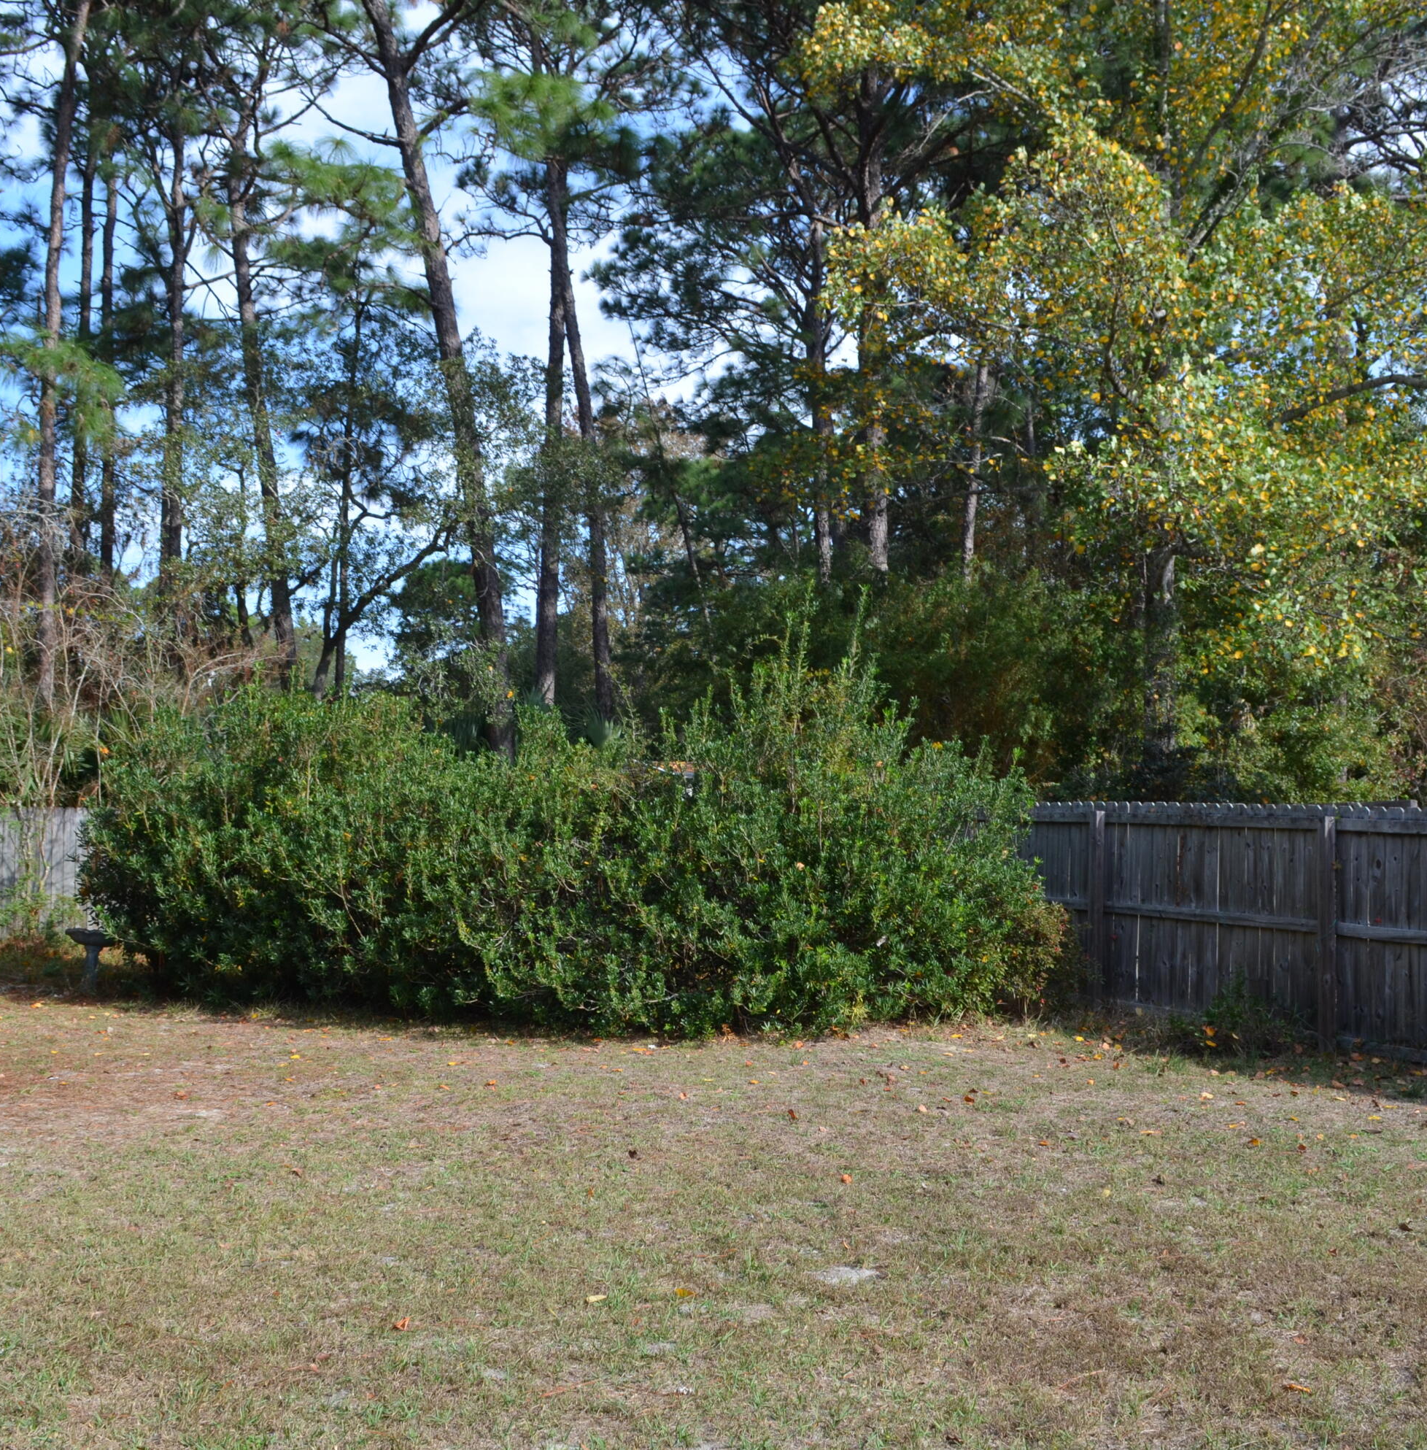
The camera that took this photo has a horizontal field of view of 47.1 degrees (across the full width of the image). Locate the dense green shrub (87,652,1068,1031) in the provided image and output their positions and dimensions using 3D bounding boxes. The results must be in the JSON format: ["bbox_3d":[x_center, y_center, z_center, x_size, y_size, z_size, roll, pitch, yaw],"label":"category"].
[{"bbox_3d":[-1.450,1.000,14.700,8.700,3.000,3.500,-1,-3,11],"label":"dense green shrub"}]

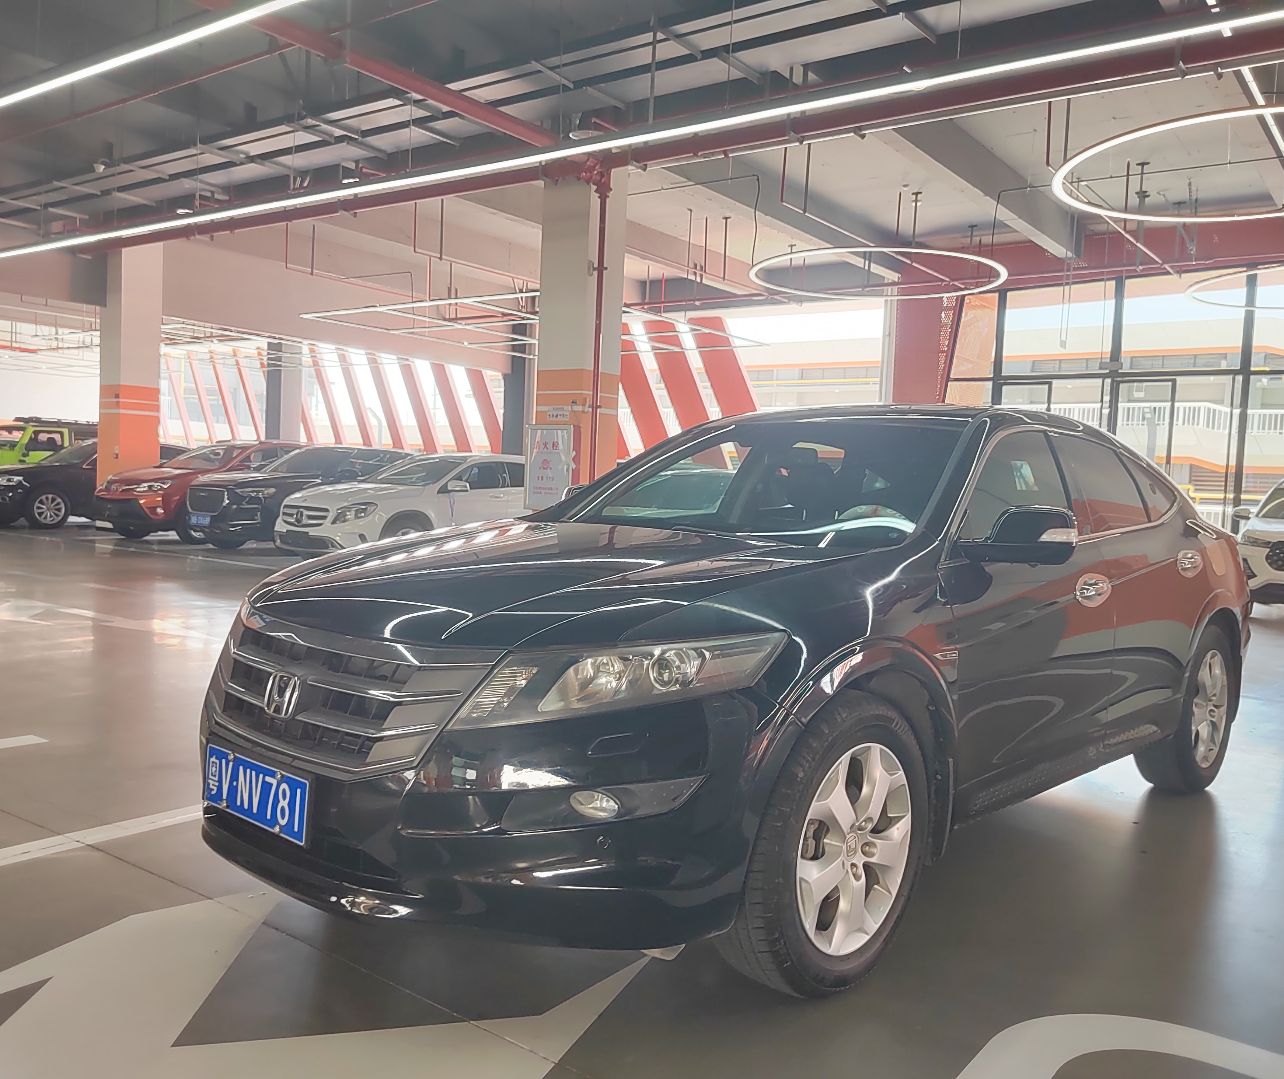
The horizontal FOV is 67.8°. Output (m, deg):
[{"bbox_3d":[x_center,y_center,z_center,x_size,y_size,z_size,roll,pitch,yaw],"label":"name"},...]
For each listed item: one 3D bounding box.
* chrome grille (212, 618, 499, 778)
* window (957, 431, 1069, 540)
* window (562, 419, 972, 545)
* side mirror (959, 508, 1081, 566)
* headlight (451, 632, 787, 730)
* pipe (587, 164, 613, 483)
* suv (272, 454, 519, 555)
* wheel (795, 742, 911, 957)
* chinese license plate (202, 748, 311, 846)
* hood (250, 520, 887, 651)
[{"bbox_3d":[-0.801,0.382,2.336,1.050,0.340,0.210,5,4,40],"label":"chrome grille"},{"bbox_3d":[1.243,-0.189,3.202,0.860,0.370,0.070,-1,-16,-46],"label":"window"},{"bbox_3d":[0.475,-0.224,3.488,1.340,0.180,0.930,5,34,42],"label":"window"},{"bbox_3d":[1.122,-0.004,2.788,0.250,0.165,0.200,5,4,42],"label":"side mirror"},{"bbox_3d":[-0.038,0.327,2.233,0.410,0.210,0.680,5,4,42],"label":"headlight"},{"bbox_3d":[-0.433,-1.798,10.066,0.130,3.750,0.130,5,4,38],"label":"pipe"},{"bbox_3d":[-2.540,-0.285,13.054,1.804,1.494,4.420,5,4,41],"label":"suv"},{"bbox_3d":[0.474,0.761,2.410,0.200,0.500,0.495,5,4,44],"label":"wheel"},{"bbox_3d":[-0.916,0.597,2.257,0.440,0.142,0.020,5,4,40],"label":"chinese license plate"},{"bbox_3d":[-0.301,0.088,2.783,1.460,0.260,1.380,5,4,42],"label":"hood"}]

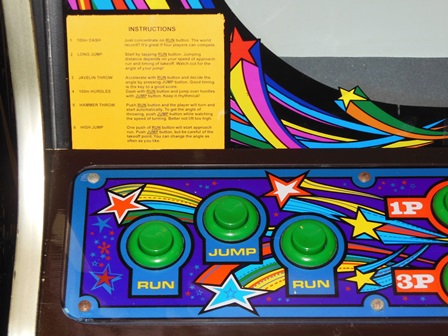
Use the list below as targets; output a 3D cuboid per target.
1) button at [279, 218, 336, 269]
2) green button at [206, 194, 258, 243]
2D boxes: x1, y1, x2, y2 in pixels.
[{"bbox_3d":[0.051,0.043,0.590,0.034,0.010,0.034,1,53,0],"label":"button"},{"bbox_3d":[0.005,0.028,0.601,0.034,0.010,0.034,1,53,0],"label":"green button"}]

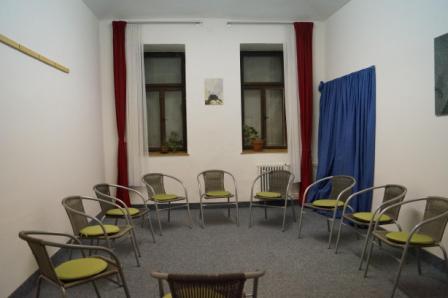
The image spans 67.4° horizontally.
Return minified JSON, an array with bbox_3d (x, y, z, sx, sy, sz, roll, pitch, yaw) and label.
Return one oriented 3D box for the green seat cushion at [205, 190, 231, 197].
[{"bbox_3d":[-0.071,0.652,4.878,0.360,0.045,0.375,-1,4,-2],"label":"green seat cushion"}]

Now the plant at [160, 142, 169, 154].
[{"bbox_3d":[-1.058,-0.013,6.001,0.144,0.204,0.144,-2,4,-5],"label":"plant"}]

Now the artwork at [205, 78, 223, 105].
[{"bbox_3d":[-0.164,-0.971,5.741,0.322,0.455,0.025,-2,4,-5],"label":"artwork"}]

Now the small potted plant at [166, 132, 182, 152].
[{"bbox_3d":[-0.897,-0.122,6.123,0.303,0.368,0.270,-2,4,-5],"label":"small potted plant"}]

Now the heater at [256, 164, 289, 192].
[{"bbox_3d":[0.868,0.566,5.850,0.577,0.610,0.140,-2,4,-5],"label":"heater"}]

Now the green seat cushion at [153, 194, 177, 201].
[{"bbox_3d":[-0.831,0.680,4.706,0.360,0.045,0.375,-1,4,0],"label":"green seat cushion"}]

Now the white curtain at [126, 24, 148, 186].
[{"bbox_3d":[-1.447,-0.719,5.551,0.390,2.681,0.120,-2,4,-5],"label":"white curtain"}]

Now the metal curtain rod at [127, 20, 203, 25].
[{"bbox_3d":[-1.081,-2.065,5.501,1.510,0.030,0.030,-2,4,-5],"label":"metal curtain rod"}]

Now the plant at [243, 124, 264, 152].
[{"bbox_3d":[0.539,-0.205,6.140,0.388,0.479,0.360,-2,4,-5],"label":"plant"}]

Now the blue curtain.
[{"bbox_3d":[1.760,-0.054,5.088,0.197,2.108,1.542,-2,4,-10],"label":"blue curtain"}]

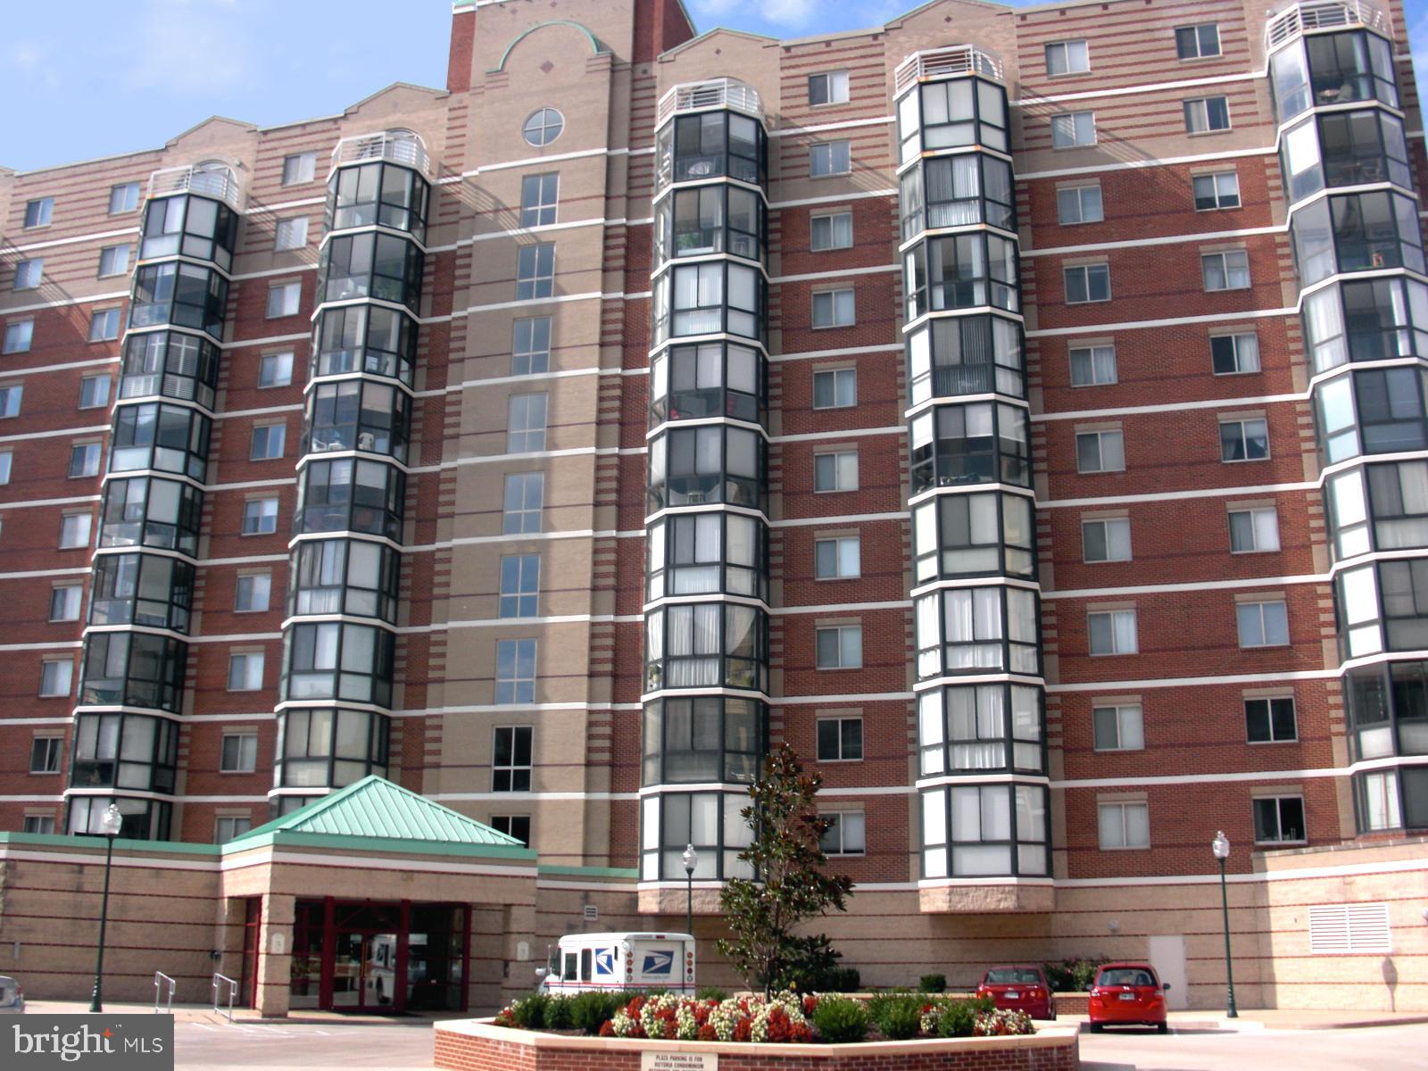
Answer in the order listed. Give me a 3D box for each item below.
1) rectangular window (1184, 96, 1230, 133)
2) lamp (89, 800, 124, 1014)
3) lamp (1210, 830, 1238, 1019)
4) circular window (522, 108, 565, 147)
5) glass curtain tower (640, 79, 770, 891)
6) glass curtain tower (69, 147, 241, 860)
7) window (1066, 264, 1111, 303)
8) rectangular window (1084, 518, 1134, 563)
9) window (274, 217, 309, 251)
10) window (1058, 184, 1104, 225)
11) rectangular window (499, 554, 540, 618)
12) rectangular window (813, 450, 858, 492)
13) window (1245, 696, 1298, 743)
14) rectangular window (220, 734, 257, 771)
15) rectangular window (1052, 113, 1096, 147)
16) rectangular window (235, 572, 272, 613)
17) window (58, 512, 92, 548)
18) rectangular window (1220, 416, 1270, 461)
[{"bbox_3d":[15.272,-13.011,45.943,1.340,1.230,0.120,-4,-17,15],"label":"rectangular window"},{"bbox_3d":[-13.322,8.129,32.456,0.460,4.645,0.460,-4,-17,15],"label":"lamp"},{"bbox_3d":[12.172,9.209,35.275,0.420,4.491,0.420,-4,-17,15],"label":"lamp"},{"bbox_3d":[-5.927,-14.205,51.736,1.560,1.560,0.130,-4,-17,15],"label":"circular window"},{"bbox_3d":[-0.346,-2.170,46.288,3.820,25.913,2.120,-4,-17,15],"label":"glass curtain tower"},{"bbox_3d":[-19.782,-1.061,51.603,3.650,25.800,2.150,-4,-17,15],"label":"glass curtain tower"},{"bbox_3d":[11.478,-7.726,45.610,1.357,1.304,0.120,-4,-17,15],"label":"window"},{"bbox_3d":[11.402,0.145,42.997,1.340,1.230,0.120,-4,-17,15],"label":"rectangular window"},{"bbox_3d":[-15.297,-10.917,53.798,1.350,1.240,0.140,-4,-17,15],"label":"window"},{"bbox_3d":[11.477,-10.360,46.437,1.357,1.304,0.120,-4,-17,15],"label":"window"},{"bbox_3d":[-6.175,1.615,47.280,1.337,2.048,0.150,-4,-17,15],"label":"rectangular window"},{"bbox_3d":[3.795,-1.979,46.011,1.365,1.267,0.150,-4,-17,15],"label":"rectangular window"},{"bbox_3d":[15.261,5.058,40.656,1.365,1.267,0.150,-4,-17,15],"label":"window"},{"bbox_3d":[-15.648,7.210,49.030,1.367,1.258,0.140,-4,-17,15],"label":"rectangular window"},{"bbox_3d":[11.442,-12.873,47.198,1.365,1.267,0.150,-4,-17,15],"label":"rectangular window"},{"bbox_3d":[-15.570,1.925,50.248,1.340,1.230,0.120,-4,-17,15],"label":"rectangular window"},{"bbox_3d":[-23.226,-0.162,54.007,1.390,1.290,0.130,-4,-17,15],"label":"window"},{"bbox_3d":[15.204,-2.732,42.526,1.350,1.240,0.140,-4,-17,15],"label":"rectangular window"}]

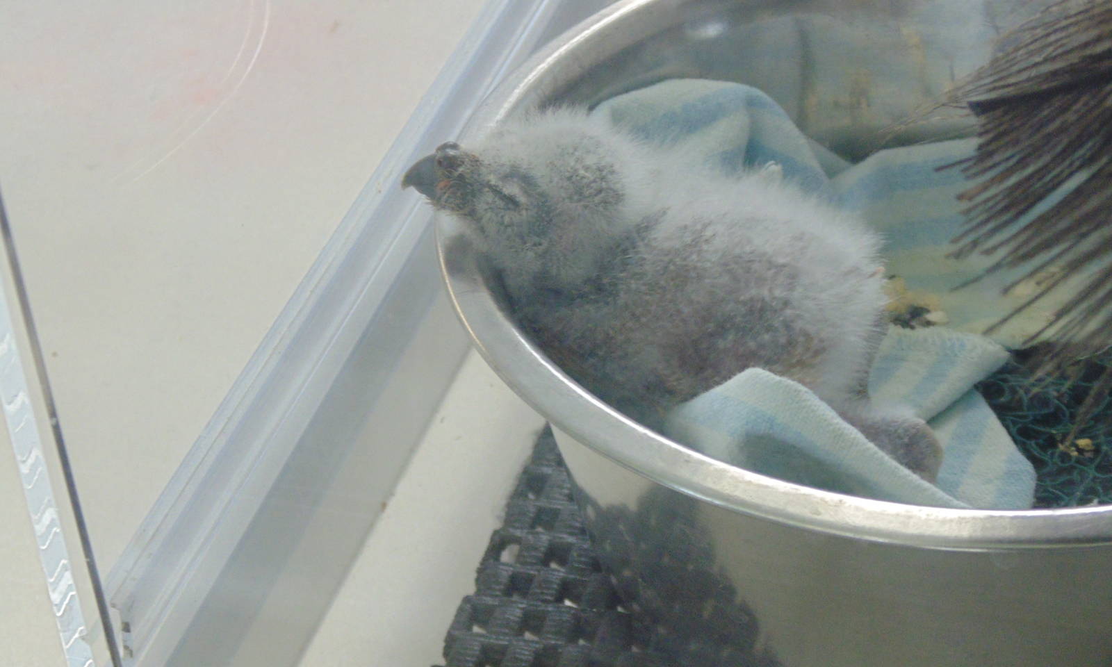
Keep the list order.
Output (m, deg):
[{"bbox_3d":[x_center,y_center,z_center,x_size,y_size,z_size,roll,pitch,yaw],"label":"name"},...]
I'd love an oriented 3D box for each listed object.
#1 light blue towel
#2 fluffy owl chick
[{"bbox_3d":[0.070,-0.011,0.592,0.118,0.046,0.150,-5,37,0],"label":"light blue towel"},{"bbox_3d":[0.026,-0.015,0.562,0.114,0.078,0.072,-5,37,0],"label":"fluffy owl chick"}]

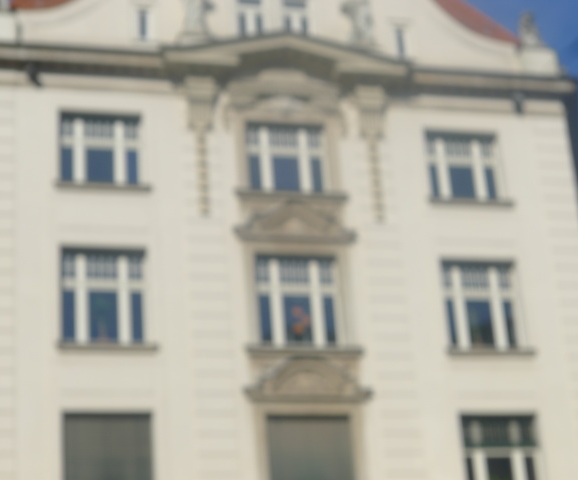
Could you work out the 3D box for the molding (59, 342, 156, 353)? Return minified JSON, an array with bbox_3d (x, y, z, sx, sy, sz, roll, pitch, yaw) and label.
[{"bbox_3d":[-3.763,2.245,30.873,2.100,0.170,0.220,2,-24,-15],"label":"molding"}]

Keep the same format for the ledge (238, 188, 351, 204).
[{"bbox_3d":[0.062,-0.978,33.316,2.522,0.154,0.280,2,-25,-14],"label":"ledge"}]

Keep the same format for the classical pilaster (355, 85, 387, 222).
[{"bbox_3d":[2.068,-2.034,34.295,0.600,3.433,0.350,2,-25,-14],"label":"classical pilaster"}]

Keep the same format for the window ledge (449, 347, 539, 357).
[{"bbox_3d":[4.504,2.487,32.911,1.994,0.132,0.230,2,-25,-14],"label":"window ledge"}]

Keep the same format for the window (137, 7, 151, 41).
[{"bbox_3d":[-3.387,-5.019,34.556,0.301,0.909,0.150,2,-25,-14],"label":"window"}]

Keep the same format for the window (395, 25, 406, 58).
[{"bbox_3d":[2.737,-4.851,36.326,0.250,0.880,0.150,2,-24,-15],"label":"window"}]

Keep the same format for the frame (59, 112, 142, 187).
[{"bbox_3d":[-4.213,-1.972,32.940,1.750,1.662,0.200,2,-25,-14],"label":"frame"}]

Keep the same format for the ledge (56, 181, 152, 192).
[{"bbox_3d":[-4.060,-1.164,32.391,2.075,0.099,0.230,2,-25,-14],"label":"ledge"}]

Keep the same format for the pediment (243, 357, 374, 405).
[{"bbox_3d":[0.399,2.956,31.519,2.750,0.929,0.350,2,-25,-14],"label":"pediment"}]

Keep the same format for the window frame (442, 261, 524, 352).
[{"bbox_3d":[4.395,1.511,33.662,1.880,2.150,0.200,2,-24,-15],"label":"window frame"}]

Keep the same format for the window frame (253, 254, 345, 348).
[{"bbox_3d":[0.201,1.351,32.559,1.900,2.120,0.200,2,-24,-15],"label":"window frame"}]

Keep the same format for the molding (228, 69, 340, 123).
[{"bbox_3d":[-0.125,-3.229,33.103,2.420,0.990,0.400,2,-24,-15],"label":"molding"}]

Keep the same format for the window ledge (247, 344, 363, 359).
[{"bbox_3d":[0.362,2.429,31.900,2.600,0.280,0.300,2,-24,-15],"label":"window ledge"}]

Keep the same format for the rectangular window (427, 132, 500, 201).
[{"bbox_3d":[4.089,-1.696,34.976,1.750,1.719,0.200,2,-25,-14],"label":"rectangular window"}]

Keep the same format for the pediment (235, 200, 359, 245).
[{"bbox_3d":[0.145,-0.408,33.065,2.700,1.000,0.350,2,-24,-15],"label":"pediment"}]

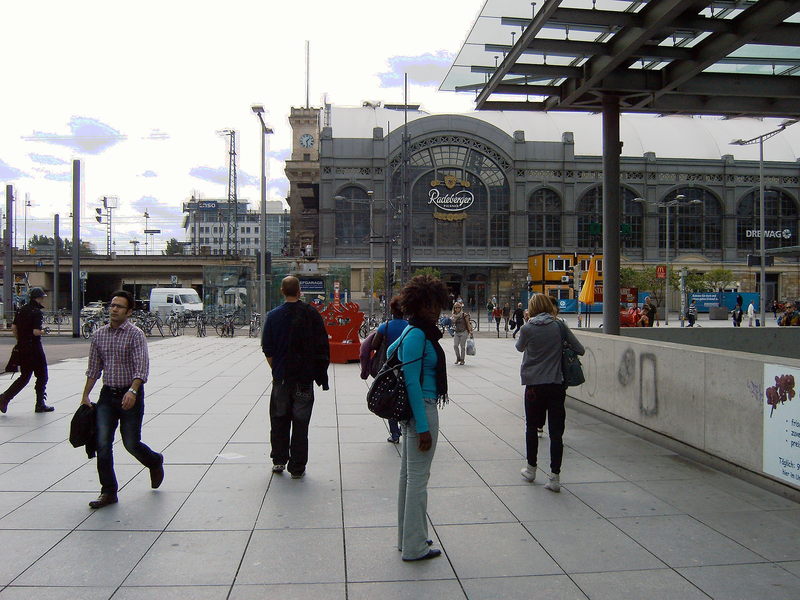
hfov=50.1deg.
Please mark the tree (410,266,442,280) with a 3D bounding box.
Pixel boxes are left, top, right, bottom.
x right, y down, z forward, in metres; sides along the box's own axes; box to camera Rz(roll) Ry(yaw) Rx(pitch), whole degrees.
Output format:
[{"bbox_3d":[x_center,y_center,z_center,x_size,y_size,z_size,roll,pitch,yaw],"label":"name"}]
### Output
[{"bbox_3d":[2.058,-1.130,69.000,2.800,3.400,2.800,0,0,-7],"label":"tree"}]

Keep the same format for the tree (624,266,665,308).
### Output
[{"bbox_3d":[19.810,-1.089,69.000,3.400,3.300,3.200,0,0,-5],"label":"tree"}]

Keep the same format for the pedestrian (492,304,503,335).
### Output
[{"bbox_3d":[5.587,1.097,49.000,0.500,1.670,0.420,0,0,0],"label":"pedestrian"}]

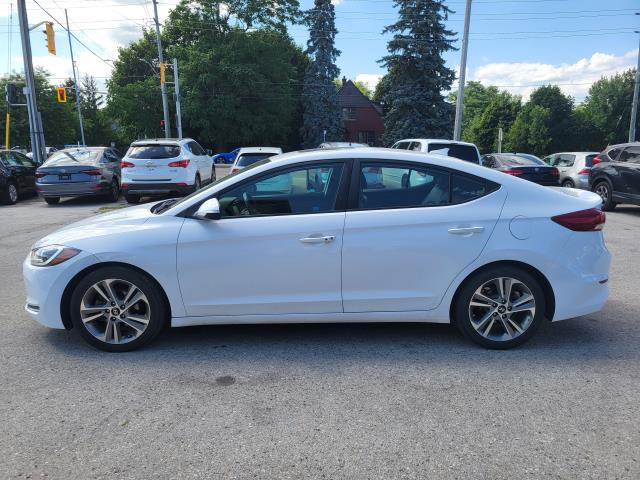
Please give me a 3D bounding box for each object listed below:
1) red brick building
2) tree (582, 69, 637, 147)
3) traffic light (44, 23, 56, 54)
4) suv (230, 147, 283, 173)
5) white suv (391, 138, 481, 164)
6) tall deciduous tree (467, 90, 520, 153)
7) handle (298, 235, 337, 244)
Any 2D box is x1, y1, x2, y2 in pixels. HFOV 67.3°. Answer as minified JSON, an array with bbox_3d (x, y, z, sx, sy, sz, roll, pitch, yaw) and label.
[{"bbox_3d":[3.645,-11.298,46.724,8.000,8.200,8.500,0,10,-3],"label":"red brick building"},{"bbox_3d":[26.410,-10.981,43.737,5.400,8.900,5.400,0,10,0],"label":"tree"},{"bbox_3d":[-10.064,-7.509,17.951,0.400,1.100,0.600,-2,11,-14],"label":"traffic light"},{"bbox_3d":[-1.878,-2.310,16.193,1.780,1.550,4.300,-1,10,-4],"label":"suv"},{"bbox_3d":[3.338,-2.271,15.386,1.870,1.760,4.700,-1,10,-4],"label":"white suv"},{"bbox_3d":[16.890,-10.817,46.796,5.600,7.400,5.500,3,11,16],"label":"tall deciduous tree"},{"bbox_3d":[-0.015,-0.011,3.227,0.240,0.050,0.055,0,10,-2],"label":"handle"}]

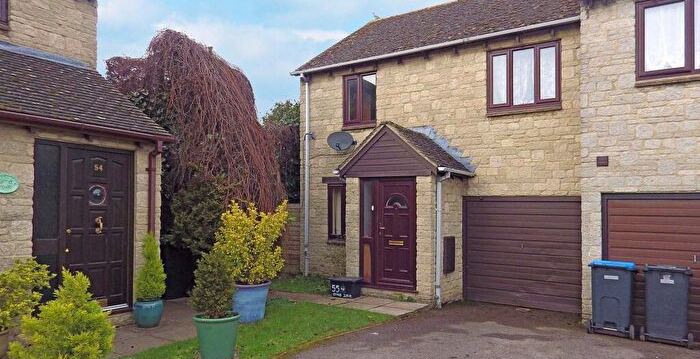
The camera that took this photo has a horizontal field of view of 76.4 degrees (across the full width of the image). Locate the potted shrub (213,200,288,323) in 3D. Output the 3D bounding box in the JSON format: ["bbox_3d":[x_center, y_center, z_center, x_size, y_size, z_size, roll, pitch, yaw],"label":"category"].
[{"bbox_3d":[-1.380,1.112,6.133,1.030,1.660,0.950,0,-2,-13],"label":"potted shrub"}]

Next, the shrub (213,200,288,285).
[{"bbox_3d":[-1.387,0.878,6.200,1.040,1.200,0.920,1,-3,-12],"label":"shrub"}]

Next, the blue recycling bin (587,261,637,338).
[{"bbox_3d":[4.116,1.835,6.990,0.580,1.070,0.700,-1,-3,33],"label":"blue recycling bin"}]

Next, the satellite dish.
[{"bbox_3d":[-0.232,-0.927,10.851,0.630,0.480,0.330,0,-3,12],"label":"satellite dish"}]

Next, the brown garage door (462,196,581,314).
[{"bbox_3d":[3.354,1.420,8.863,2.260,2.160,0.100,-1,-3,33],"label":"brown garage door"}]

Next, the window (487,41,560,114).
[{"bbox_3d":[3.443,-2.018,8.878,1.400,1.340,0.120,-1,-3,33],"label":"window"}]

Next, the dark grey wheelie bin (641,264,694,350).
[{"bbox_3d":[4.678,1.825,6.631,0.580,1.070,0.700,-1,-3,33],"label":"dark grey wheelie bin"}]

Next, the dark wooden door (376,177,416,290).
[{"bbox_3d":[0.918,1.085,8.750,0.870,2.100,0.090,-1,-3,33],"label":"dark wooden door"}]

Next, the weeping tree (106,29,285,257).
[{"bbox_3d":[-3.577,-0.648,10.300,4.100,5.600,3.600,1,-3,-19],"label":"weeping tree"}]

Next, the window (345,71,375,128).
[{"bbox_3d":[0.252,-1.968,10.918,0.950,1.320,0.120,-1,-3,33],"label":"window"}]

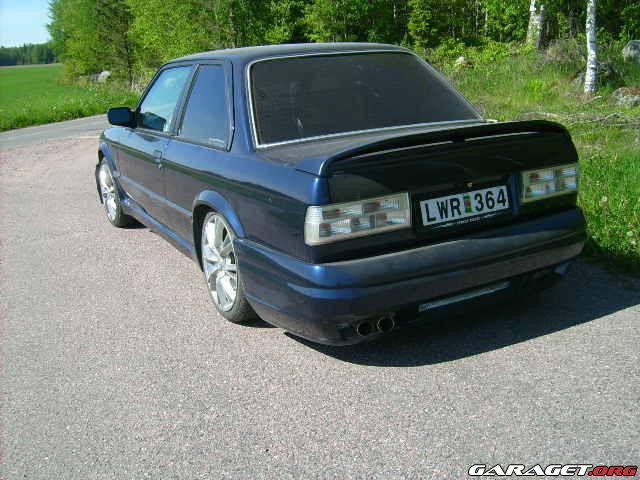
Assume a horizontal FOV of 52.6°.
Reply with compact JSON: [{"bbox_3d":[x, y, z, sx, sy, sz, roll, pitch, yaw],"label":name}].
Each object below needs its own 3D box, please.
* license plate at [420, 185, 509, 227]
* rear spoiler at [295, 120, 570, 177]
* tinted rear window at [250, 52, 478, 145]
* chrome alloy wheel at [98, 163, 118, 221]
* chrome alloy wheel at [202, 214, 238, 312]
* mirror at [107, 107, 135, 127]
[{"bbox_3d":[0.620,-0.149,2.742,0.480,0.110,0.012,-12,6,-28],"label":"license plate"},{"bbox_3d":[0.541,-0.430,2.780,1.270,0.150,0.320,-12,17,-28],"label":"rear spoiler"},{"bbox_3d":[0.200,-0.769,3.284,1.310,0.080,0.555,-12,61,-28],"label":"tinted rear window"},{"bbox_3d":[-1.667,-0.412,5.399,0.200,0.475,0.475,-12,17,-28],"label":"chrome alloy wheel"},{"bbox_3d":[-0.410,0.101,3.217,0.200,0.475,0.475,-12,17,-28],"label":"chrome alloy wheel"},{"bbox_3d":[-1.368,-0.847,4.396,0.180,0.122,0.120,-12,17,-28],"label":"mirror"}]

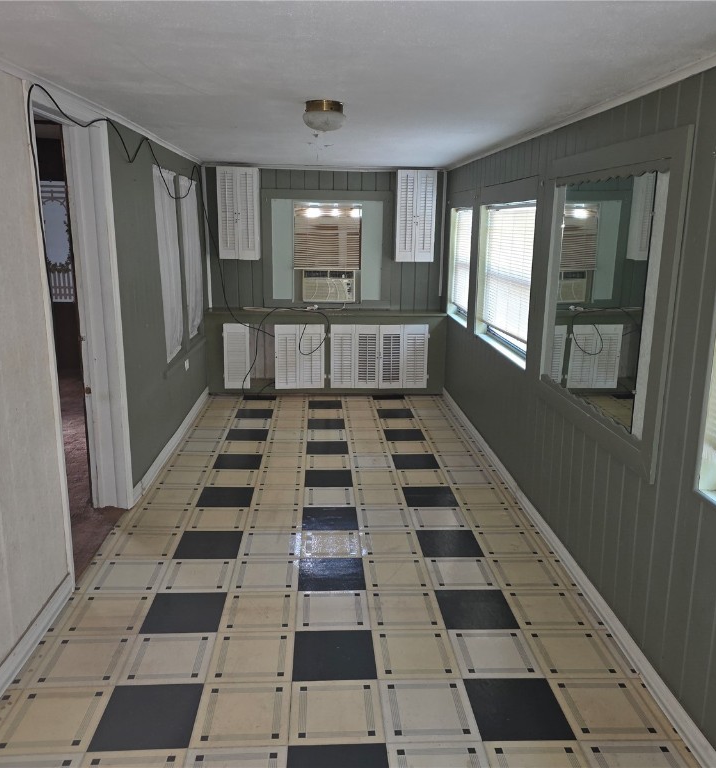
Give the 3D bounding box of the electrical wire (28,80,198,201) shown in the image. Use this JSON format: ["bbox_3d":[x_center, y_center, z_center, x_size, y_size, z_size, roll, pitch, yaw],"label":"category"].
[{"bbox_3d":[-1.255,-1.251,3.996,0.050,0.390,3.200,0,13,-3],"label":"electrical wire"}]

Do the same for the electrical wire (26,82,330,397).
[{"bbox_3d":[-0.731,-0.494,4.471,1.170,2.060,3.700,0,13,-3],"label":"electrical wire"}]

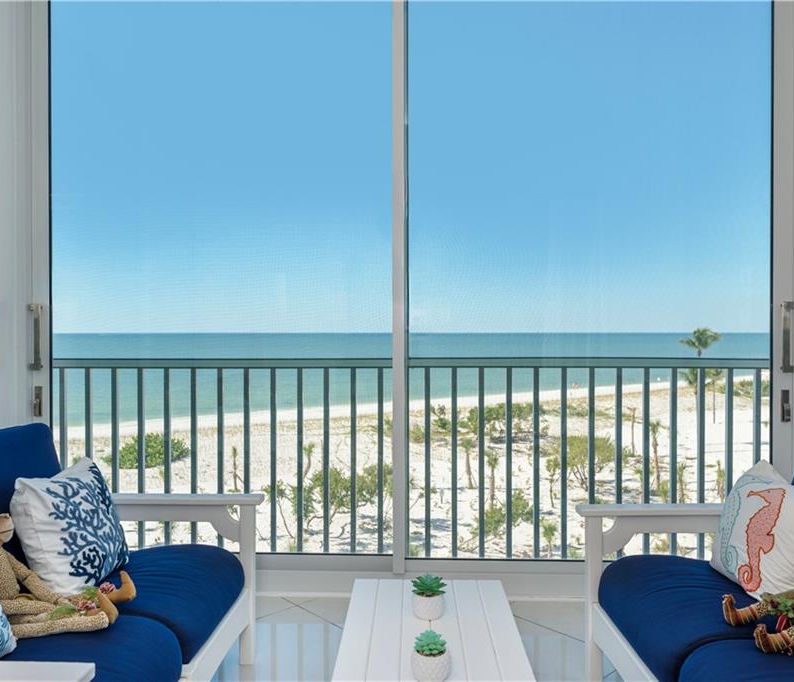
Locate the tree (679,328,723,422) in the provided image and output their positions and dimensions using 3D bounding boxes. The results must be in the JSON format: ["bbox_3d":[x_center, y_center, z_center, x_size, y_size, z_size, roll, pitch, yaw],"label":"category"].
[{"bbox_3d":[33.466,3.572,75.000,4.600,10.300,4.600,0,1,0],"label":"tree"}]

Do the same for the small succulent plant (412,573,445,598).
[{"bbox_3d":[0.083,0.637,1.790,0.090,0.050,0.090,0,1,0],"label":"small succulent plant"}]

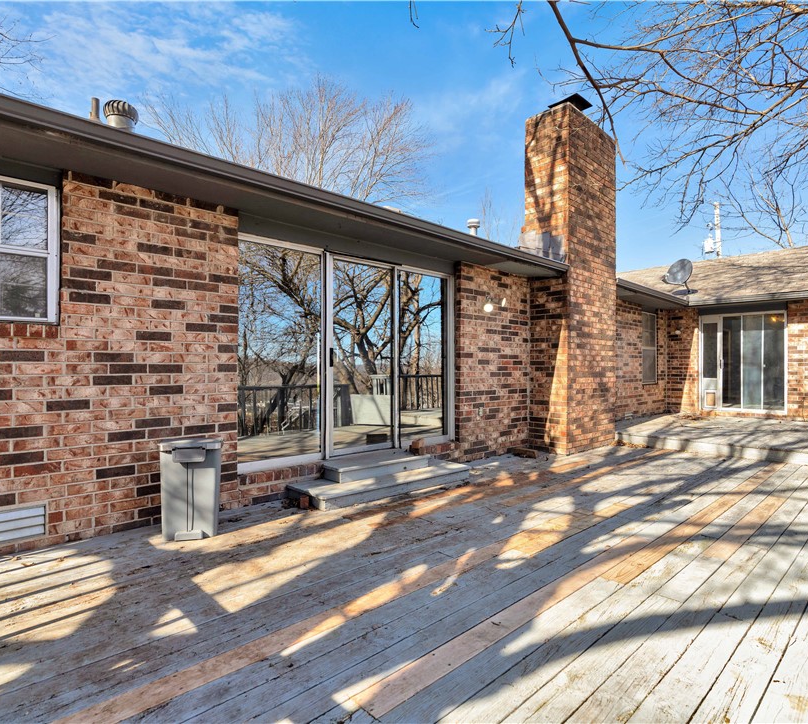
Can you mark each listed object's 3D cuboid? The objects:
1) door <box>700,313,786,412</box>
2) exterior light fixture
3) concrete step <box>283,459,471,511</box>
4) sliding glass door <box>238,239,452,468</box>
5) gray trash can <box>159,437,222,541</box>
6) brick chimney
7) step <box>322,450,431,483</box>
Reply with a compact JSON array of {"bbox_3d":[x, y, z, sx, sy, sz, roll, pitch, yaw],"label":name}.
[{"bbox_3d":[6.908,0.015,9.894,0.120,2.020,1.490,1,-1,-43],"label":"door"},{"bbox_3d":[1.185,-0.745,6.251,0.360,0.200,0.180,1,-1,-43],"label":"exterior light fixture"},{"bbox_3d":[-0.196,1.140,4.644,1.820,0.130,0.650,1,-1,-43],"label":"concrete step"},{"bbox_3d":[-0.426,-0.064,5.063,2.830,2.050,0.120,1,-1,-43],"label":"sliding glass door"},{"bbox_3d":[-1.479,0.865,3.367,0.380,0.655,0.310,0,-1,-19],"label":"gray trash can"},{"bbox_3d":[2.481,-1.169,7.146,1.450,4.820,0.700,1,-1,-43],"label":"brick chimney"},{"bbox_3d":[-0.290,1.016,4.775,1.160,0.130,0.440,1,-1,-43],"label":"step"}]

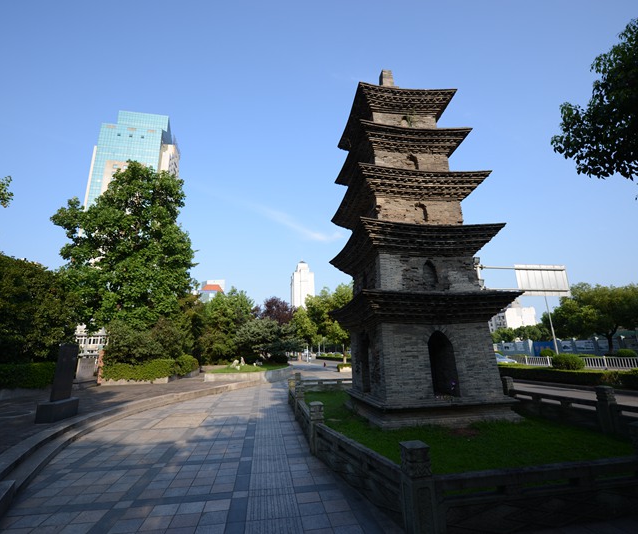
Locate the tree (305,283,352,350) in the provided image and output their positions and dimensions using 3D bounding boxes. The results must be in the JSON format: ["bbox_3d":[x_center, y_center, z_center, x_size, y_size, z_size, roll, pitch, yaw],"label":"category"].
[{"bbox_3d":[1.635,5.059,26.587,5.200,7.200,5.200,-2,-15,3],"label":"tree"}]

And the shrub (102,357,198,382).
[{"bbox_3d":[-9.942,5.851,18.173,4.300,1.400,2.200,1,-15,-11],"label":"shrub"}]

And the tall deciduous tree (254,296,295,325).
[{"bbox_3d":[-4.469,6.393,31.450,4.700,6.800,4.600,1,-15,-8],"label":"tall deciduous tree"}]

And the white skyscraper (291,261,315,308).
[{"bbox_3d":[-17.771,45.564,358.581,23.000,103.000,23.000,2,-15,-12],"label":"white skyscraper"}]

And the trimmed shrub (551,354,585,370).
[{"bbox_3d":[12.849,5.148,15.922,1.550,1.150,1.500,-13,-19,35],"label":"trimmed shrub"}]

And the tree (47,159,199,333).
[{"bbox_3d":[-13.152,-0.451,20.924,8.600,15.400,8.600,8,-18,-32],"label":"tree"}]

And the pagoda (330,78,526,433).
[{"bbox_3d":[2.911,-1.823,11.030,4.460,12.800,4.460,1,-15,-8],"label":"pagoda"}]

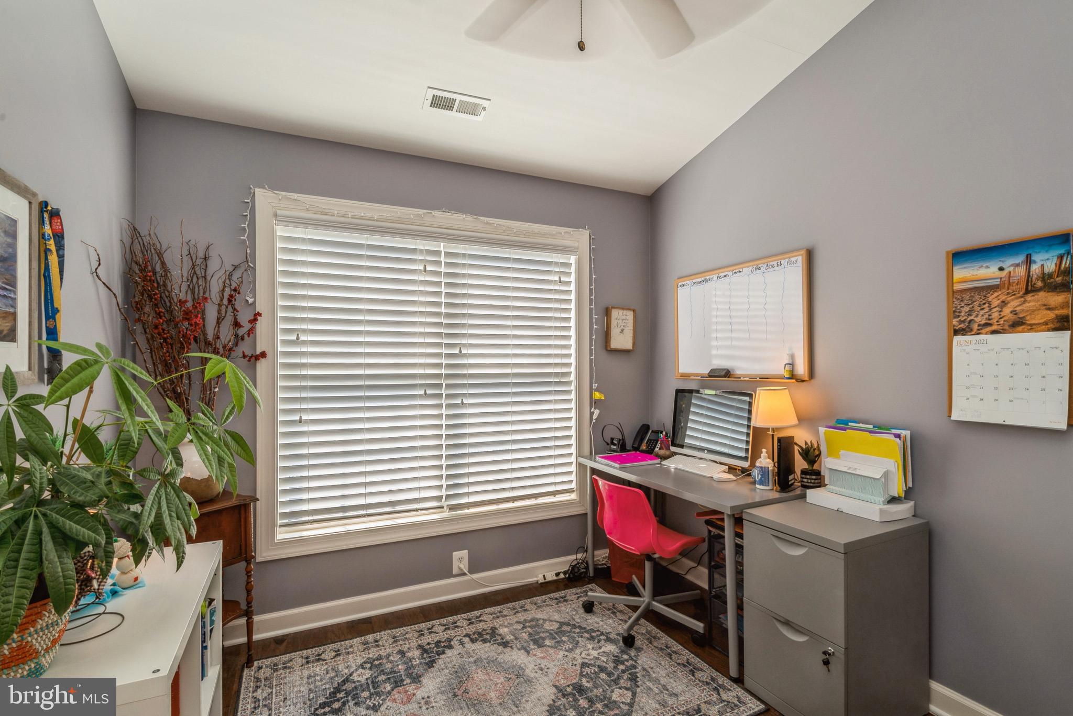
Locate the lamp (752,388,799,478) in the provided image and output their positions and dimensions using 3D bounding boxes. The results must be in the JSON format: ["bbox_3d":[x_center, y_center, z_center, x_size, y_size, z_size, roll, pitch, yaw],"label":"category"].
[{"bbox_3d":[1.159,0.382,2.320,0.225,0.472,0.225,0,-1,-25],"label":"lamp"}]

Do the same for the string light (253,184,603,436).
[{"bbox_3d":[-0.513,-0.146,2.732,1.990,1.430,0.045,0,-1,-24],"label":"string light"}]

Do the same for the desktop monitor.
[{"bbox_3d":[1.015,0.405,2.725,0.155,0.435,0.535,0,-1,-31],"label":"desktop monitor"}]

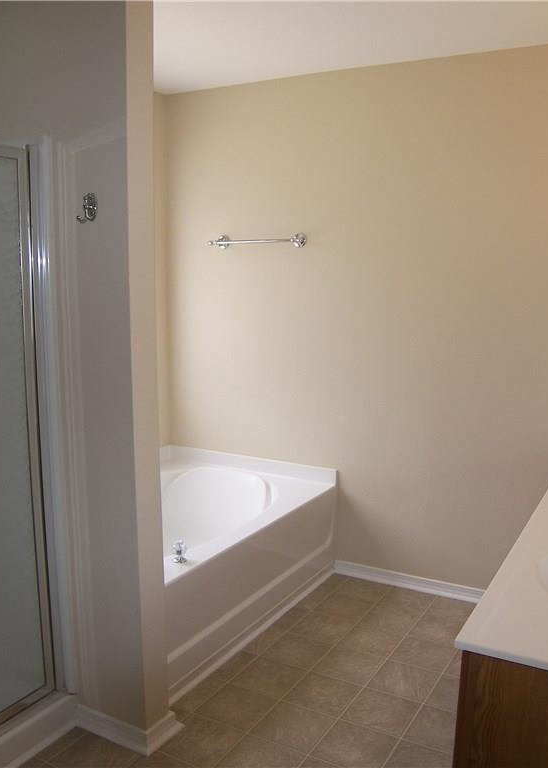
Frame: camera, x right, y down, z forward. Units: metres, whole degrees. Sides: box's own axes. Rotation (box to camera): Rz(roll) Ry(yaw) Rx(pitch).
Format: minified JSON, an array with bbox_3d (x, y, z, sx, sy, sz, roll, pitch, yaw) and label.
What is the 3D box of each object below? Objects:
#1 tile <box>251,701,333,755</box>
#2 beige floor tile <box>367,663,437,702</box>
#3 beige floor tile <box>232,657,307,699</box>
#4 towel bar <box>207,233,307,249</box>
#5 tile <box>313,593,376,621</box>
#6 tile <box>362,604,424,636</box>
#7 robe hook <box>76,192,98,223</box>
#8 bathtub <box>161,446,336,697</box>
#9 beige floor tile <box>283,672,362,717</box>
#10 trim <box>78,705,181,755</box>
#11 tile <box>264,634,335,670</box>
[{"bbox_3d":[0.068,1.167,2.413,0.228,0.010,0.228,4,9,29],"label":"tile"},{"bbox_3d":[0.489,1.117,2.665,0.228,0.010,0.228,5,10,29],"label":"beige floor tile"},{"bbox_3d":[-0.020,1.125,2.722,0.228,0.010,0.228,4,9,29],"label":"beige floor tile"},{"bbox_3d":[-0.084,-0.713,3.552,0.530,0.066,0.085,5,10,29],"label":"towel bar"},{"bbox_3d":[0.325,1.025,3.274,0.228,0.010,0.228,5,10,29],"label":"tile"},{"bbox_3d":[0.515,1.061,3.204,0.228,0.010,0.228,4,9,29],"label":"tile"},{"bbox_3d":[-0.538,-0.503,2.032,0.044,0.085,0.046,5,10,29],"label":"robe hook"},{"bbox_3d":[-0.477,0.748,3.261,1.049,0.541,1.376,5,10,29],"label":"bathtub"},{"bbox_3d":[0.182,1.129,2.581,0.228,0.010,0.228,5,10,29],"label":"beige floor tile"},{"bbox_3d":[-0.488,1.129,2.403,0.320,0.069,0.182,4,9,29],"label":"trim"},{"bbox_3d":[0.100,1.084,2.885,0.228,0.010,0.228,5,10,29],"label":"tile"}]

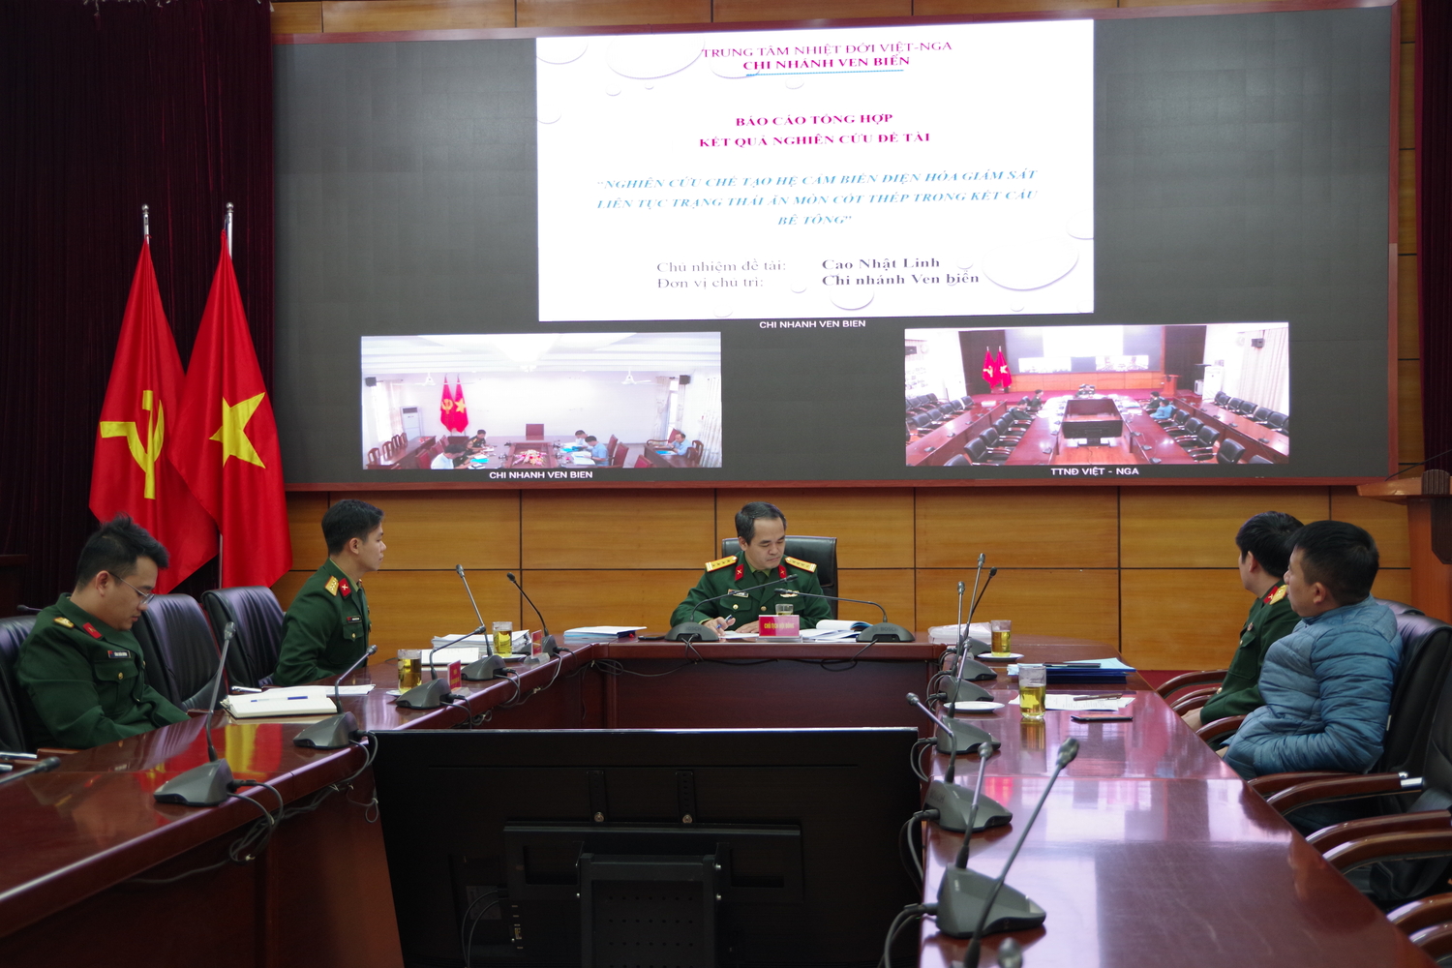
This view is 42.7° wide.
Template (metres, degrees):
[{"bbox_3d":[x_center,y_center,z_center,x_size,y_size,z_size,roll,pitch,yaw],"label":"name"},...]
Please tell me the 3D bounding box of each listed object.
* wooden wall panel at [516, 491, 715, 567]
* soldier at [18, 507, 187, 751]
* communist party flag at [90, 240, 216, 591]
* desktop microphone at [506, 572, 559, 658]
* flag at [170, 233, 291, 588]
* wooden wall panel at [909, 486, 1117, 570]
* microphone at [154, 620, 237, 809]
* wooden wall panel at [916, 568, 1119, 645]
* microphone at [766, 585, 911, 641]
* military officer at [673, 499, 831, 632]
[{"bbox_3d":[-0.658,0.258,11.263,1.180,0.520,0.040,0,0,6],"label":"wooden wall panel"},{"bbox_3d":[-1.286,0.674,4.046,0.720,1.210,0.560,0,0,27],"label":"soldier"},{"bbox_3d":[-3.350,-0.372,10.850,0.670,2.120,0.330,0,0,7],"label":"communist party flag"},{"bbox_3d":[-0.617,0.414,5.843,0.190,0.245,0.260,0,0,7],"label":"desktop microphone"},{"bbox_3d":[-2.869,-0.388,10.750,0.630,2.100,0.330,0,0,7],"label":"flag"},{"bbox_3d":[1.726,0.245,10.994,1.180,0.520,0.040,0,0,6],"label":"wooden wall panel"},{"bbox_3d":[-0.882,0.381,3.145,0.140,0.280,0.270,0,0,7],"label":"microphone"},{"bbox_3d":[1.729,0.803,11.000,1.190,0.590,0.030,0,0,7],"label":"wooden wall panel"},{"bbox_3d":[0.441,0.494,7.030,0.540,0.220,0.190,0,0,7],"label":"microphone"},{"bbox_3d":[0.102,0.708,7.450,0.640,1.280,0.750,0,0,5],"label":"military officer"}]

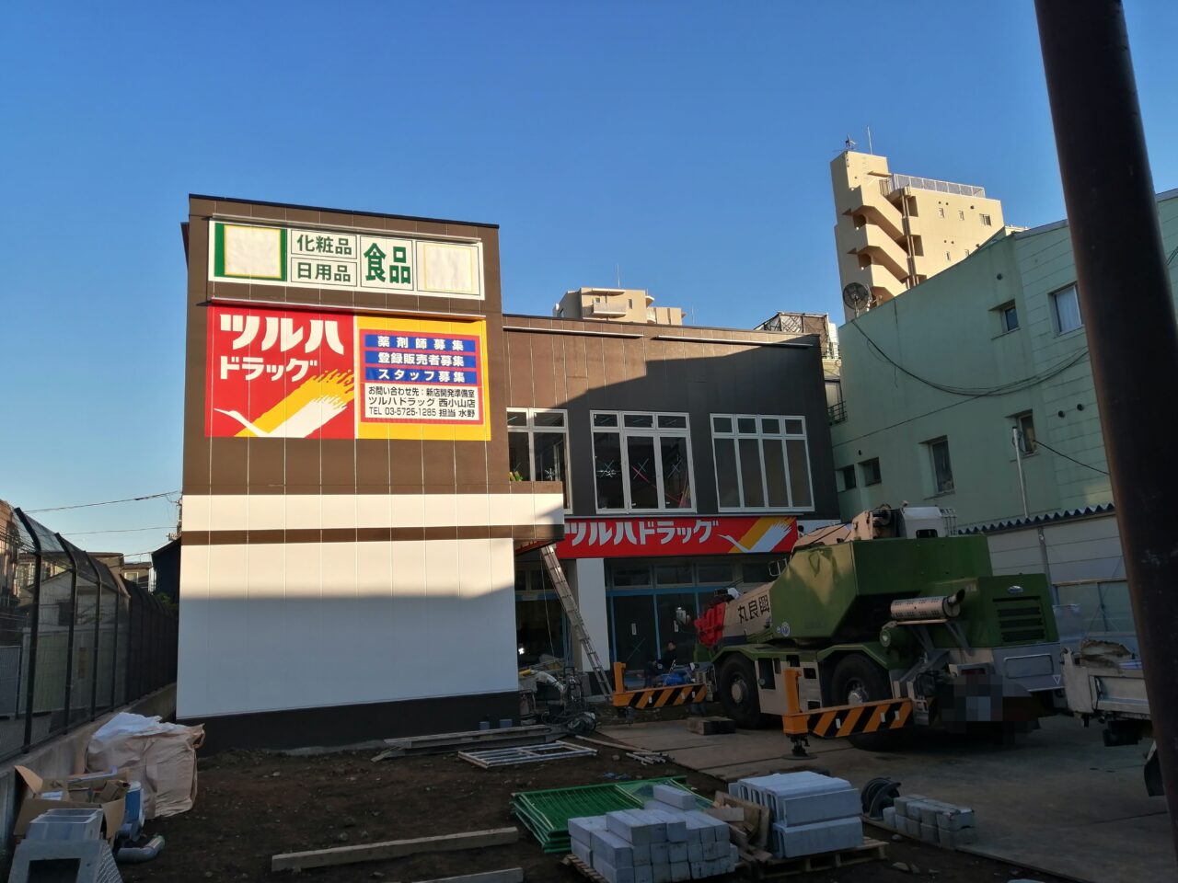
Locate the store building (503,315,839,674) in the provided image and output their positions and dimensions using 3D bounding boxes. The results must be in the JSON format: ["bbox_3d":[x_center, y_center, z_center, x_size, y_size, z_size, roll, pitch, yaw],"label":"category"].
[{"bbox_3d":[0.835,2.158,27.129,10.450,9.450,7.000,1,-11,-21],"label":"store building"}]

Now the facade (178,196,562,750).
[{"bbox_3d":[-4.402,0.812,18.381,6.600,9.430,4.500,1,-11,-21],"label":"facade"}]

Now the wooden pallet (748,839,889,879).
[{"bbox_3d":[1.466,2.991,6.802,1.010,0.130,1.000,1,-11,-21],"label":"wooden pallet"}]

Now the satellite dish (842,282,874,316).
[{"bbox_3d":[7.897,-4.205,27.000,0.820,0.950,0.500,-11,-13,36],"label":"satellite dish"}]

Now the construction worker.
[{"bbox_3d":[1.588,4.967,20.200,0.750,1.180,0.520,6,-14,-40],"label":"construction worker"}]

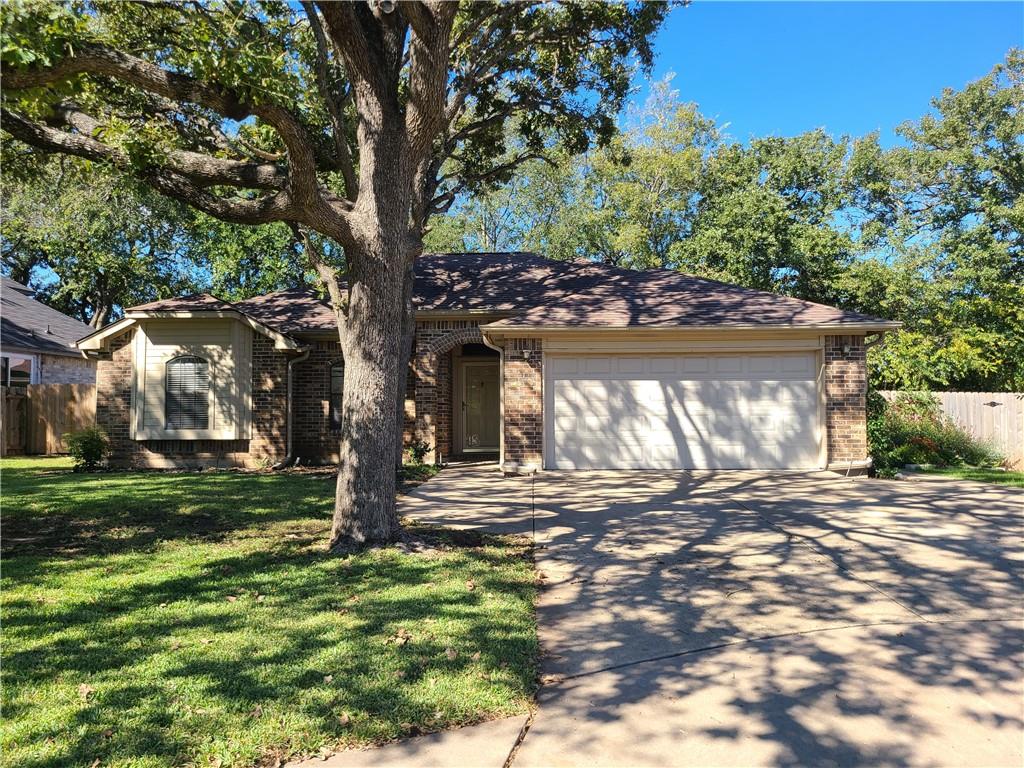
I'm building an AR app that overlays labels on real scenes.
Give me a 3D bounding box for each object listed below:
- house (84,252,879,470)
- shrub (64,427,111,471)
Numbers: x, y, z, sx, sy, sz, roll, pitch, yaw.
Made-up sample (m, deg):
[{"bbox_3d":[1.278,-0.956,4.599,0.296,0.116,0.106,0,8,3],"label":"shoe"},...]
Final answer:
[{"bbox_3d":[-0.850,-0.930,19.900,15.500,5.600,13.000,0,-2,3],"label":"house"},{"bbox_3d":[-8.580,1.300,15.550,0.940,0.900,0.900,0,-2,3],"label":"shrub"}]

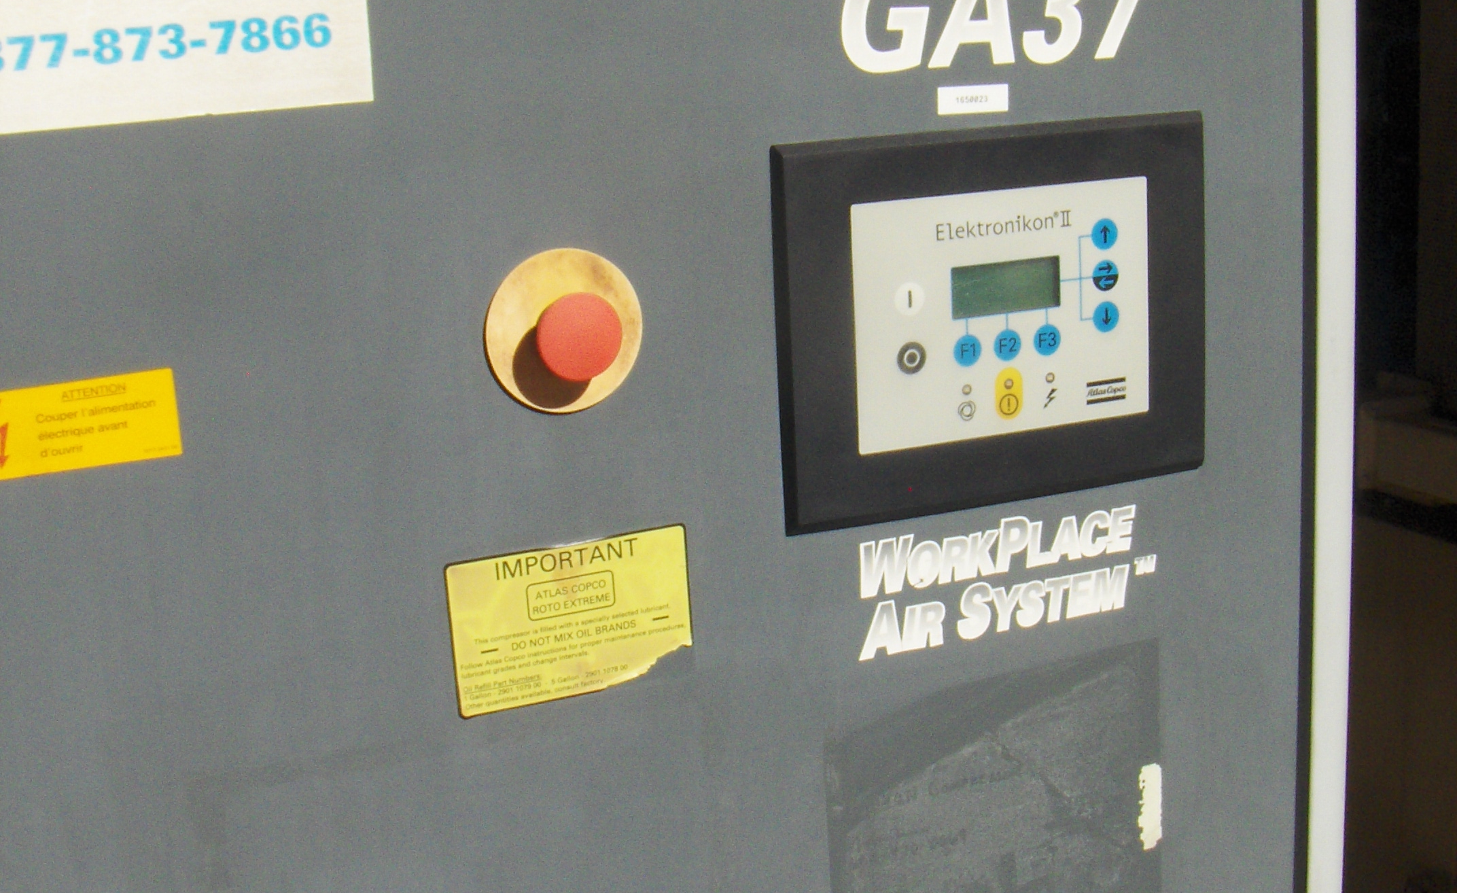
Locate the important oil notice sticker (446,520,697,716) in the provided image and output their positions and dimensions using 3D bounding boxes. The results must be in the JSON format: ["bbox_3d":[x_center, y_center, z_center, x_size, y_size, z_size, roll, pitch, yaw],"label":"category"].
[{"bbox_3d":[-0.074,0.083,1.091,0.120,0.076,0.002,-8,14,-21],"label":"important oil notice sticker"}]

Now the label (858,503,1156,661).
[{"bbox_3d":[0.145,0.068,1.181,0.176,0.061,0.002,-8,14,-21],"label":"label"}]

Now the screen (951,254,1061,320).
[{"bbox_3d":[0.138,-0.079,1.142,0.061,0.026,0.004,-8,14,-21],"label":"screen"}]

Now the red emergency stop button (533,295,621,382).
[{"bbox_3d":[-0.070,-0.050,1.045,0.040,0.040,0.032,-8,14,-21],"label":"red emergency stop button"}]

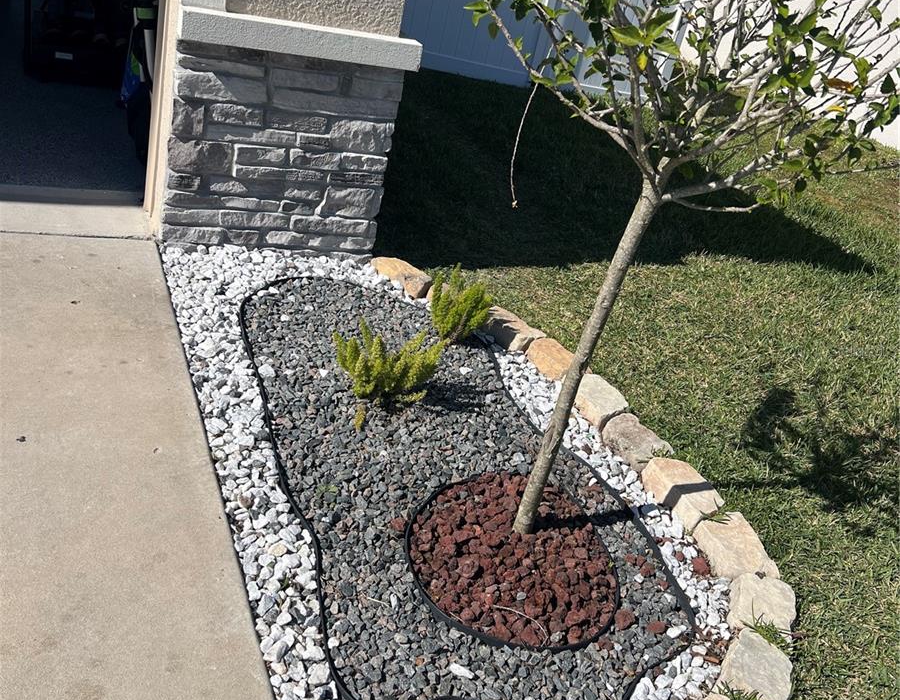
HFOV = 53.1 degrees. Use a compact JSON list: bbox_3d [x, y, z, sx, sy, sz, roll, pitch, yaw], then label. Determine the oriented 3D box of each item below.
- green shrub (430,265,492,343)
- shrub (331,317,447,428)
[{"bbox_3d":[0.025,-0.167,3.499,0.250,0.265,0.250,13,28,0],"label":"green shrub"},{"bbox_3d":[-0.214,0.057,2.999,0.360,0.250,0.320,11,28,-4],"label":"shrub"}]

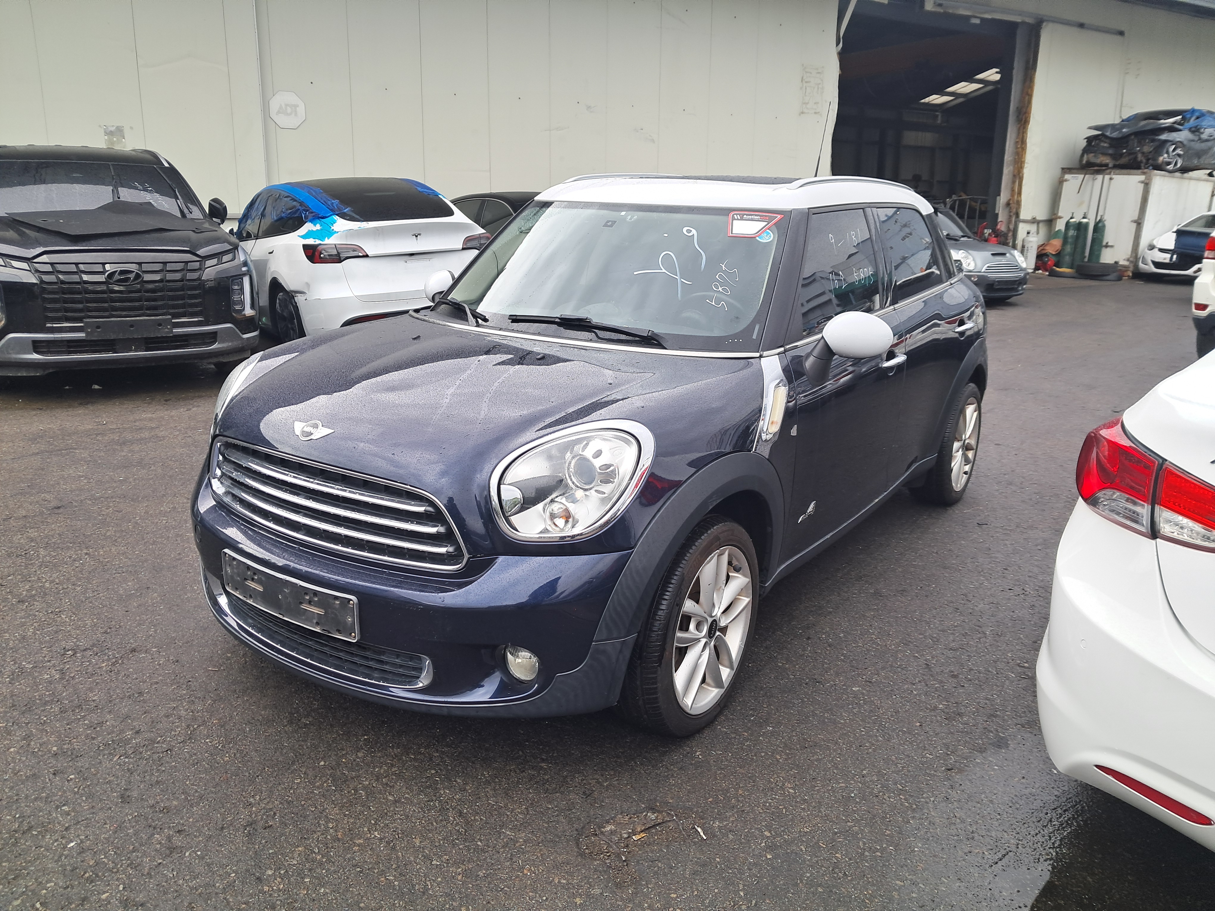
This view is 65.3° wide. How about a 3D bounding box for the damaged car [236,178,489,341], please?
[{"bbox_3d":[-2.702,-2.079,9.832,1.960,1.624,4.750,-7,18,-28],"label":"damaged car"}]

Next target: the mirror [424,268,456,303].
[{"bbox_3d":[-0.725,-0.642,3.959,0.205,0.235,0.190,11,18,32],"label":"mirror"}]

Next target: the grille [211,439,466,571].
[{"bbox_3d":[-0.769,0.112,2.438,0.990,0.225,0.115,11,18,32],"label":"grille"}]

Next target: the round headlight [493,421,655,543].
[{"bbox_3d":[-0.076,0.057,2.274,0.295,0.270,0.320,11,18,32],"label":"round headlight"}]

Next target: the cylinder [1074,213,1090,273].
[{"bbox_3d":[10.534,-4.708,21.023,0.235,1.303,0.235,9,17,25],"label":"cylinder"}]

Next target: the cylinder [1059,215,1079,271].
[{"bbox_3d":[10.323,-4.749,21.168,0.235,1.295,0.235,8,17,24],"label":"cylinder"}]

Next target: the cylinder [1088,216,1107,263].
[{"bbox_3d":[10.664,-4.576,20.649,0.235,1.254,0.235,9,17,25],"label":"cylinder"}]

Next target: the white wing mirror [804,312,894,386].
[{"bbox_3d":[0.771,-0.340,2.994,0.205,0.235,0.190,11,18,32],"label":"white wing mirror"}]

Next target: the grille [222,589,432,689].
[{"bbox_3d":[-0.800,0.461,2.498,0.870,0.110,0.110,11,18,32],"label":"grille"}]

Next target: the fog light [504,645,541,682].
[{"bbox_3d":[-0.198,0.496,2.296,0.095,0.092,0.065,11,18,32],"label":"fog light"}]

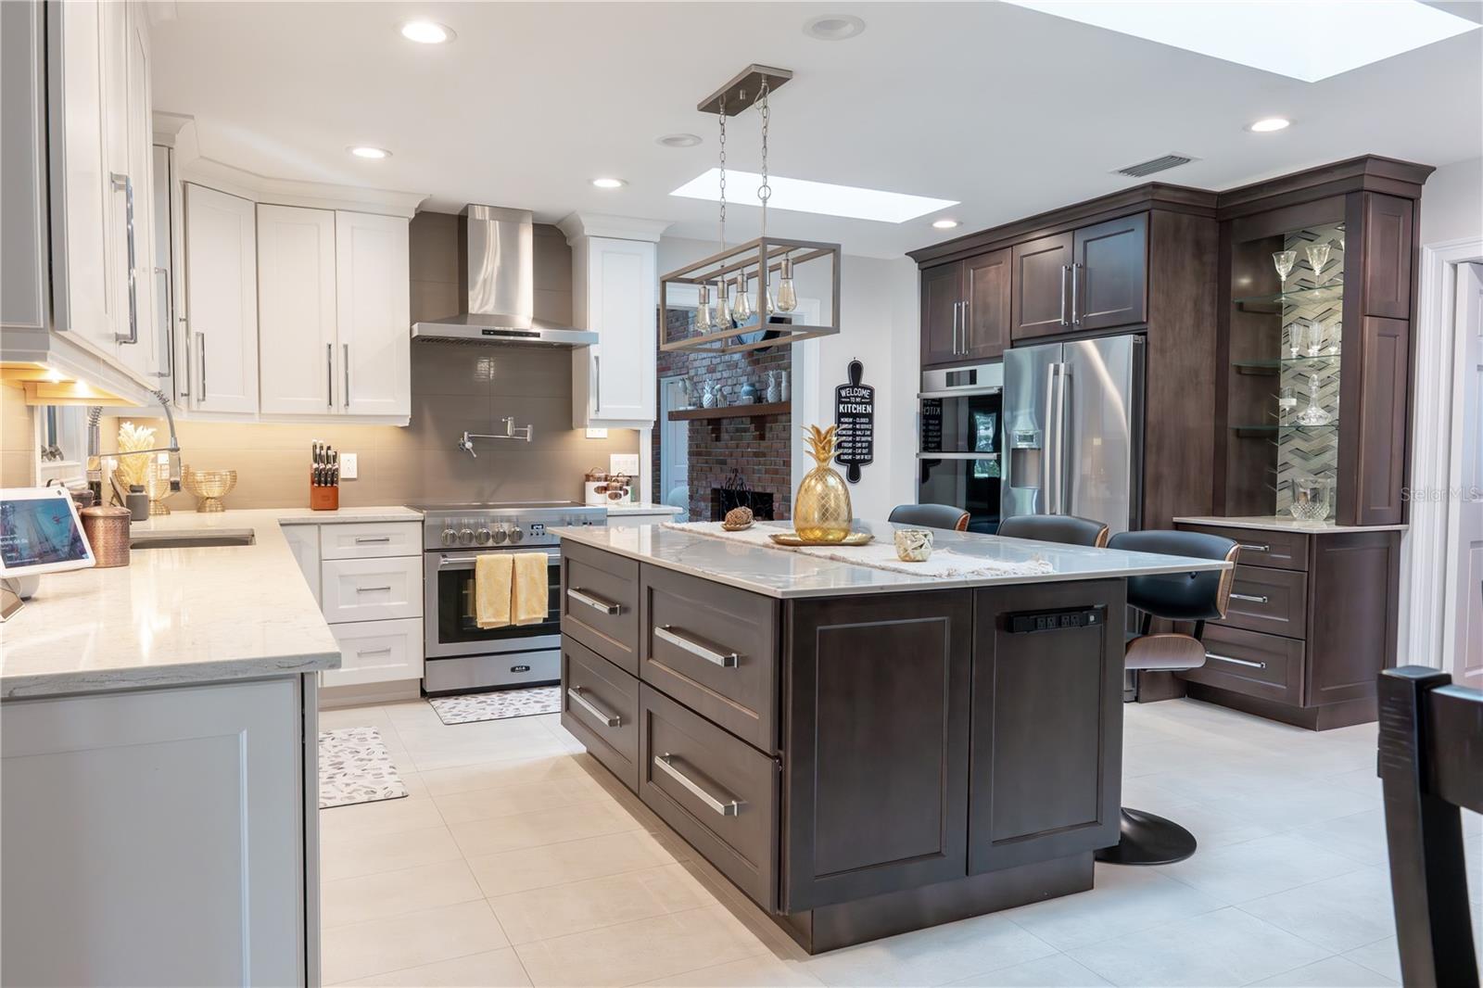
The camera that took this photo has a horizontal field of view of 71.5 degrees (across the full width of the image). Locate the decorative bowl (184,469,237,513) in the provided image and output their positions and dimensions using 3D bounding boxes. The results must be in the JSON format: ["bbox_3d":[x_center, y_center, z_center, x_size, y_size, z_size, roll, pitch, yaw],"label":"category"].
[{"bbox_3d":[-2.526,-0.014,4.893,0.225,0.197,0.225,-1,3,-26],"label":"decorative bowl"}]

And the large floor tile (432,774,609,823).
[{"bbox_3d":[-0.770,1.083,3.655,0.591,0.010,0.298,-1,3,-26],"label":"large floor tile"}]

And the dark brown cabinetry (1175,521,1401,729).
[{"bbox_3d":[2.645,0.599,5.005,0.670,0.884,0.707,-1,3,-26],"label":"dark brown cabinetry"}]

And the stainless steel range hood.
[{"bbox_3d":[-1.263,-1.134,5.379,0.908,0.711,0.530,-1,3,-26],"label":"stainless steel range hood"}]

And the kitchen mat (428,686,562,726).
[{"bbox_3d":[-0.997,1.000,4.981,0.920,0.010,0.510,-1,3,-26],"label":"kitchen mat"}]

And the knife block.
[{"bbox_3d":[-2.087,-0.028,5.143,0.134,0.215,0.135,-1,3,-26],"label":"knife block"}]

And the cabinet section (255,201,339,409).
[{"bbox_3d":[-2.229,-0.895,5.160,0.348,0.997,0.327,-1,3,-26],"label":"cabinet section"}]

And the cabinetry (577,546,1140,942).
[{"bbox_3d":[0.183,0.648,3.558,1.107,0.883,1.903,-1,3,-26],"label":"cabinetry"}]

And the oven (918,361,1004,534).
[{"bbox_3d":[1.546,-0.232,6.362,0.600,1.090,0.765,-1,3,-26],"label":"oven"}]

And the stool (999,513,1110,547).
[{"bbox_3d":[1.021,0.584,3.821,0.530,0.980,0.520,-1,3,-26],"label":"stool"}]

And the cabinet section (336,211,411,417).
[{"bbox_3d":[-1.915,-0.900,5.311,0.350,0.997,0.327,-1,3,-26],"label":"cabinet section"}]

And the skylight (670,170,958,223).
[{"bbox_3d":[0.382,-1.536,5.184,1.390,0.100,0.550,-1,3,-26],"label":"skylight"}]

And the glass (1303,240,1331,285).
[{"bbox_3d":[2.772,-1.078,4.948,0.105,0.239,0.105,-1,3,-26],"label":"glass"}]

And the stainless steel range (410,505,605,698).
[{"bbox_3d":[-1.241,0.531,5.426,0.915,0.930,0.710,-1,3,-26],"label":"stainless steel range"}]

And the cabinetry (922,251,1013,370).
[{"bbox_3d":[1.635,-1.106,6.328,0.660,0.613,0.860,-1,3,-26],"label":"cabinetry"}]

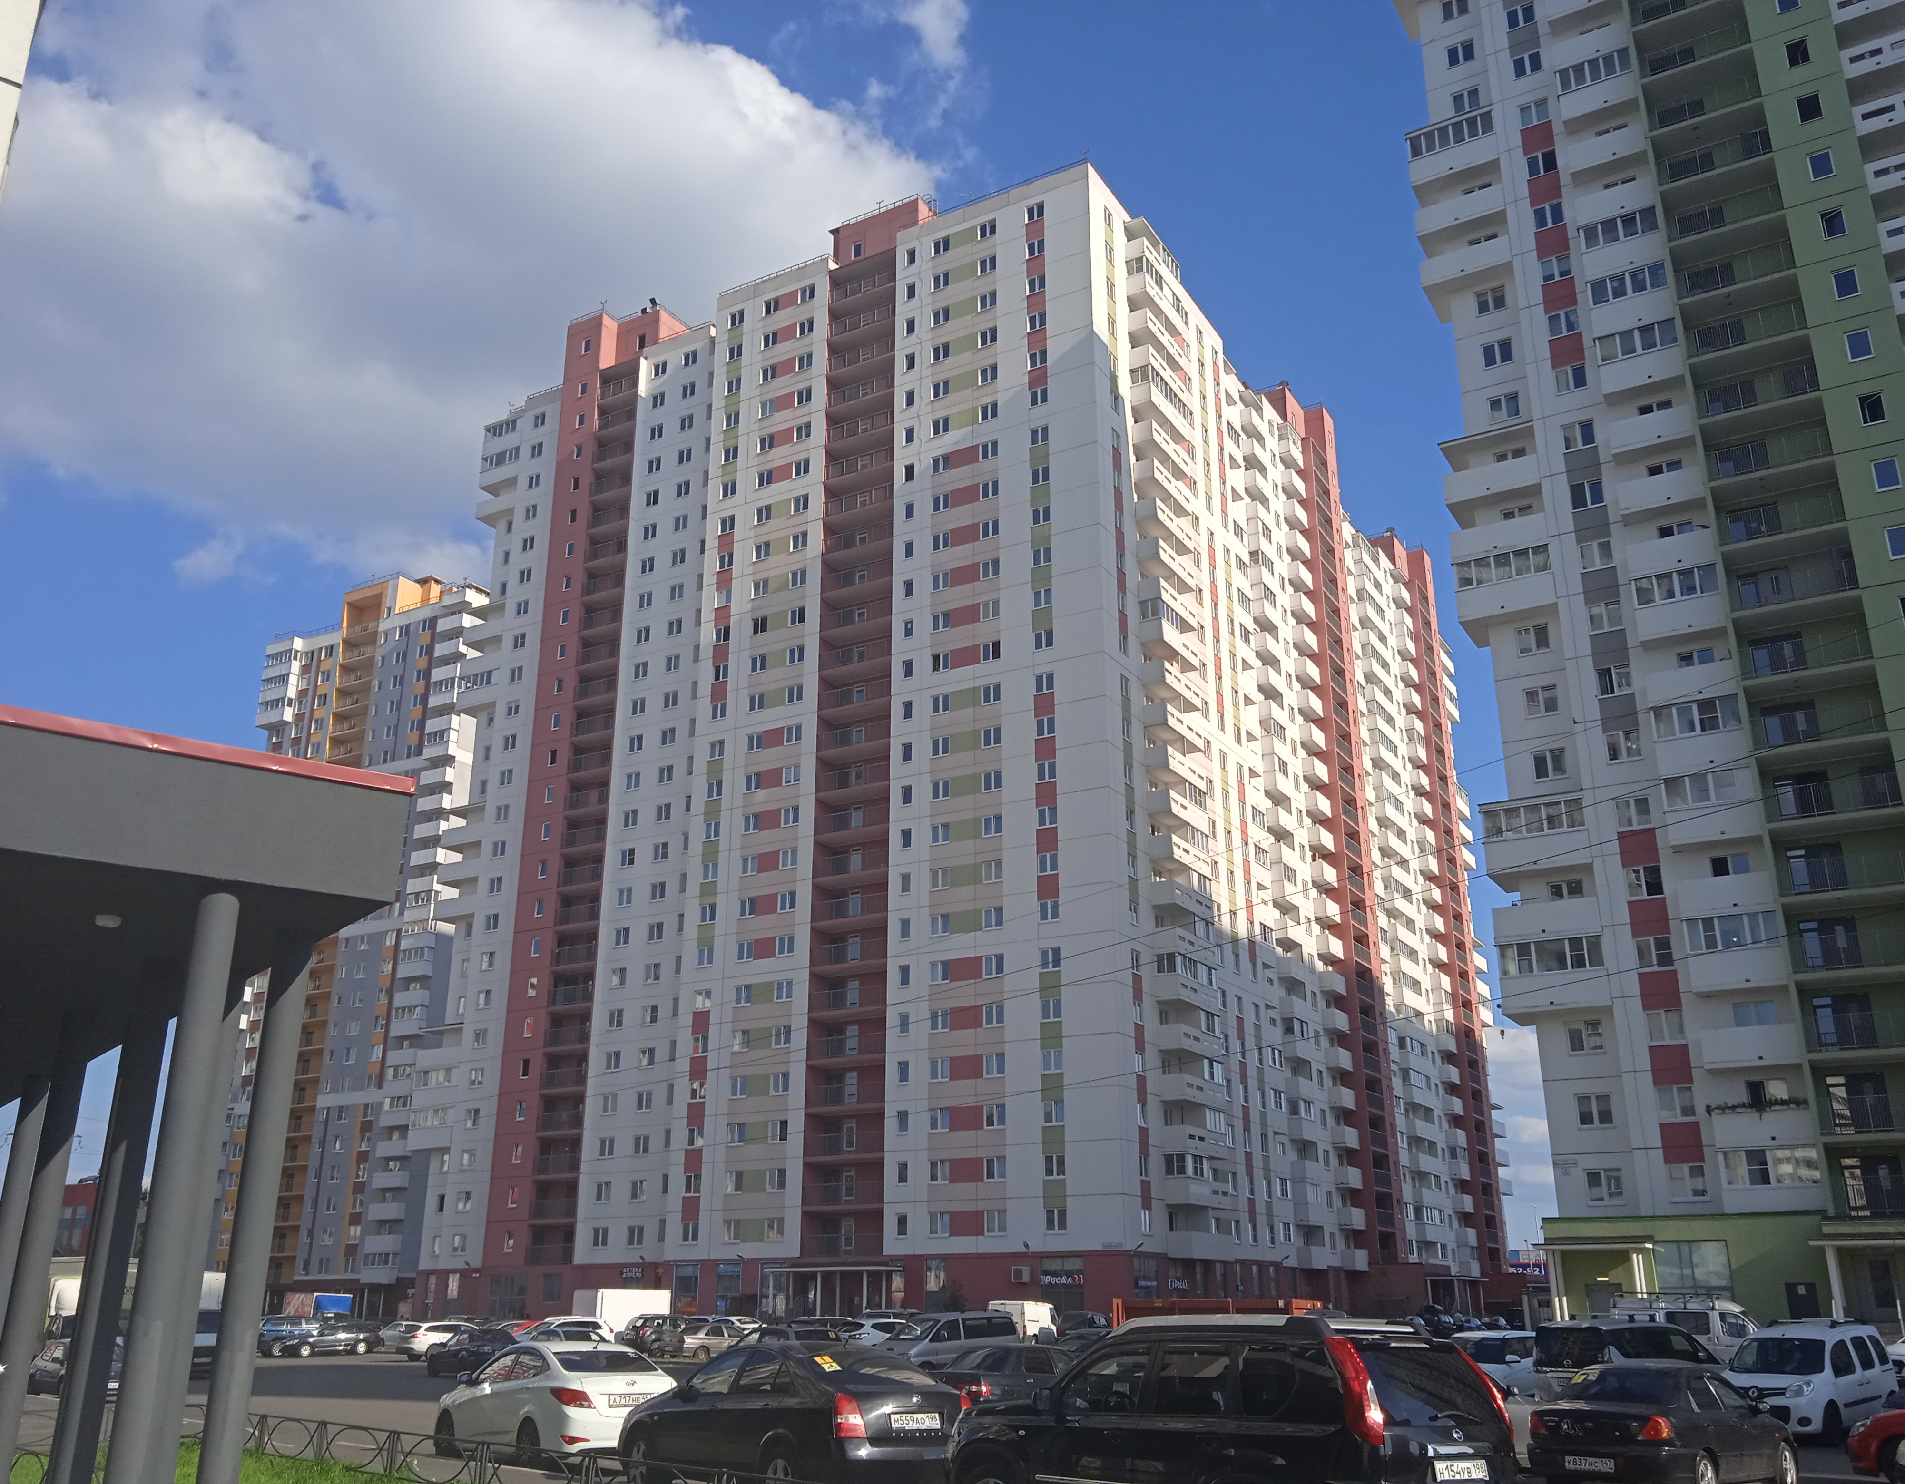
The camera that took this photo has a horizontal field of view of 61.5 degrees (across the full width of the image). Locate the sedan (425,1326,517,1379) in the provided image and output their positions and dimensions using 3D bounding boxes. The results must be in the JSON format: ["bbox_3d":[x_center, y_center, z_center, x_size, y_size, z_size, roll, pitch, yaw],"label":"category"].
[{"bbox_3d":[-14.804,19.183,50.275,1.740,1.450,4.400,14,-24,-35],"label":"sedan"}]

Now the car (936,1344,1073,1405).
[{"bbox_3d":[1.244,11.496,28.494,1.680,1.420,4.265,-15,-25,37],"label":"car"}]

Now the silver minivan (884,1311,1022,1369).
[{"bbox_3d":[-0.309,16.825,44.430,1.820,1.900,4.750,-17,-26,40],"label":"silver minivan"}]

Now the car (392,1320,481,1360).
[{"bbox_3d":[-20.053,24.338,64.998,4.500,1.500,1.800,18,-27,-41],"label":"car"}]

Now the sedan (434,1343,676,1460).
[{"bbox_3d":[-5.285,8.684,21.109,1.700,1.470,4.370,15,-24,-36],"label":"sedan"}]

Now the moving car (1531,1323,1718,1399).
[{"bbox_3d":[14.138,12.782,32.710,4.700,1.770,1.860,12,-23,-31],"label":"moving car"}]

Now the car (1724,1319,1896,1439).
[{"bbox_3d":[14.376,10.806,27.044,1.830,1.840,4.220,-18,-27,41],"label":"car"}]

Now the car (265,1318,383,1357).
[{"bbox_3d":[-29.089,27.977,74.952,1.750,1.480,4.550,-18,-26,41],"label":"car"}]

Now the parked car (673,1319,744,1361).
[{"bbox_3d":[-9.880,25.450,67.894,4.400,1.420,1.700,17,-26,-40],"label":"parked car"}]

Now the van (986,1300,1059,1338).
[{"bbox_3d":[3.568,27.690,76.123,1.950,2.100,4.900,-8,-21,22],"label":"van"}]

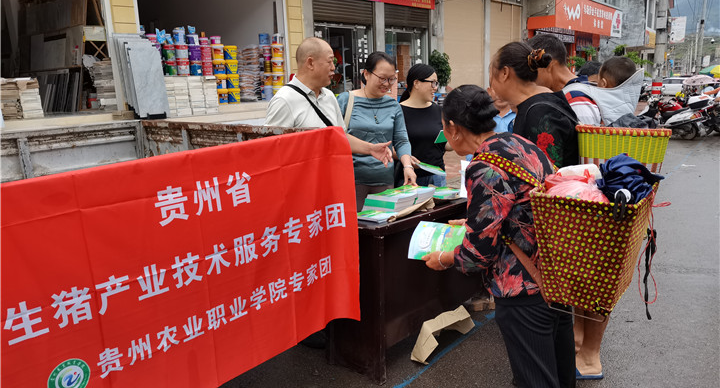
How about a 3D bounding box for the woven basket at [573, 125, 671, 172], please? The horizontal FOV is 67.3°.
[{"bbox_3d":[1.177,-0.093,2.382,0.360,0.410,0.370,6,15,35],"label":"woven basket"}]

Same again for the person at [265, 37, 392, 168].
[{"bbox_3d":[-0.169,0.038,2.786,0.520,1.635,0.520,-12,15,-39],"label":"person"}]

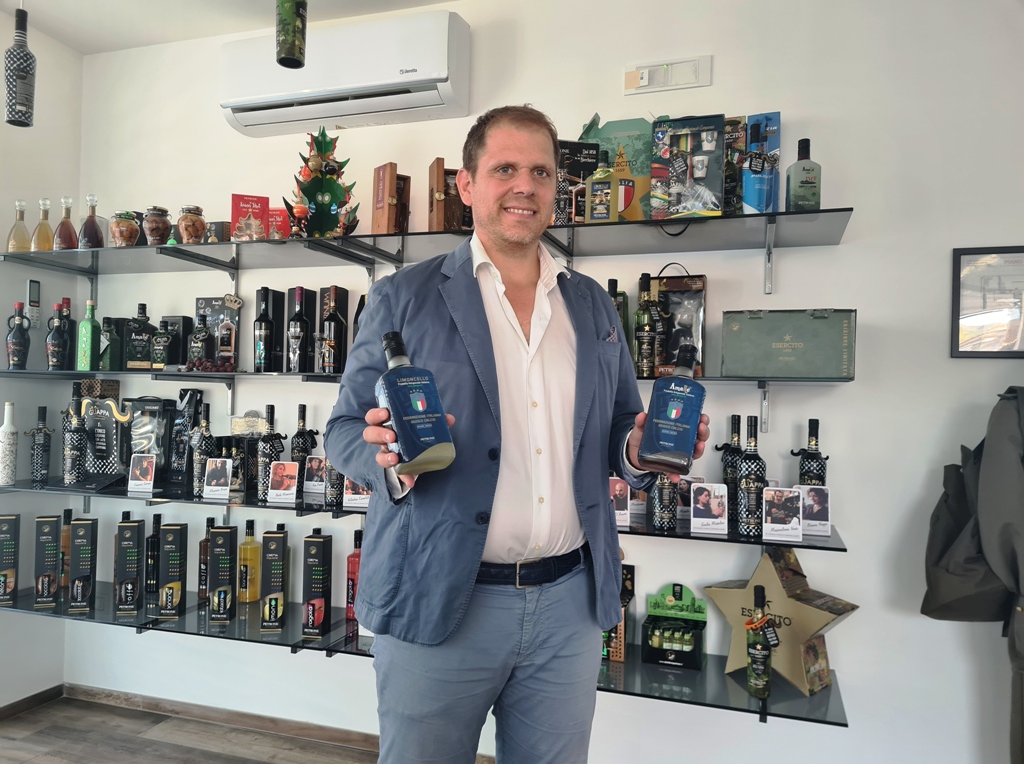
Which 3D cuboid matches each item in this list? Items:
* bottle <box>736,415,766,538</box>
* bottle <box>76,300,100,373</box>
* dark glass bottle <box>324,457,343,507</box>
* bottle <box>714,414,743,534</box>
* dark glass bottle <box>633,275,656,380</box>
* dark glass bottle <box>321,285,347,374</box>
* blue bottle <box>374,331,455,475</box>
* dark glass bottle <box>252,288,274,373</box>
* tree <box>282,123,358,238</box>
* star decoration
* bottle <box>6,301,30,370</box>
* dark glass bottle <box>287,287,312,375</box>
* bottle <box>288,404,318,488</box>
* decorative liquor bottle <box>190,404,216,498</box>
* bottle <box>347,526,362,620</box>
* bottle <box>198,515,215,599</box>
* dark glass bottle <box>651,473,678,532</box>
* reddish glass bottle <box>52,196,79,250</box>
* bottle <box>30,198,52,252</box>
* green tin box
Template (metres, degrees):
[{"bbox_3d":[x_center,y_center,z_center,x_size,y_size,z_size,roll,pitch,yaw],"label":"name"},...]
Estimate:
[{"bbox_3d":[0.630,0.244,2.011,0.072,0.312,0.072,1,-1,18],"label":"bottle"},{"bbox_3d":[-1.520,-0.165,2.764,0.057,0.254,0.055,1,-1,11],"label":"bottle"},{"bbox_3d":[-0.554,0.234,2.444,0.075,0.312,0.075,1,-1,18],"label":"dark glass bottle"},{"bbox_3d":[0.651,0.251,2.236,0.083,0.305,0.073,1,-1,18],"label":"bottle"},{"bbox_3d":[0.368,-0.154,2.121,0.062,0.290,0.062,1,-1,10],"label":"dark glass bottle"},{"bbox_3d":[-0.564,-0.160,2.438,0.063,0.286,0.063,1,-1,13],"label":"dark glass bottle"},{"bbox_3d":[-0.139,0.028,1.045,0.077,0.200,0.050,-11,-14,-28],"label":"blue bottle"},{"bbox_3d":[-0.809,-0.164,2.519,0.063,0.288,0.063,1,-1,13],"label":"dark glass bottle"},{"bbox_3d":[-0.622,-0.637,2.522,0.242,0.398,0.235,1,-1,2],"label":"tree"},{"bbox_3d":[0.724,0.632,2.101,0.375,0.354,0.125,0,-2,42],"label":"star decoration"},{"bbox_3d":[-1.809,-0.162,2.821,0.071,0.257,0.066,2,-1,-22],"label":"bottle"},{"bbox_3d":[-0.689,-0.170,2.494,0.066,0.281,0.066,1,-1,18],"label":"dark glass bottle"},{"bbox_3d":[-0.712,0.232,2.601,0.079,0.310,0.076,1,-1,15],"label":"bottle"},{"bbox_3d":[-1.026,0.228,2.587,0.075,0.312,0.075,1,-1,18],"label":"decorative liquor bottle"},{"bbox_3d":[-0.533,0.662,2.654,0.058,0.299,0.058,1,-1,18],"label":"bottle"},{"bbox_3d":[-1.125,0.655,2.873,0.058,0.299,0.058,1,-1,18],"label":"bottle"},{"bbox_3d":[0.429,0.248,2.137,0.075,0.312,0.075,1,-1,11],"label":"dark glass bottle"},{"bbox_3d":[-1.621,-0.561,2.794,0.083,0.224,0.083,1,-1,18],"label":"reddish glass bottle"},{"bbox_3d":[-1.639,-0.544,2.690,0.070,0.201,0.070,1,-1,18],"label":"bottle"},{"bbox_3d":[0.712,-0.093,1.992,0.317,0.171,0.100,1,-1,18],"label":"green tin box"}]

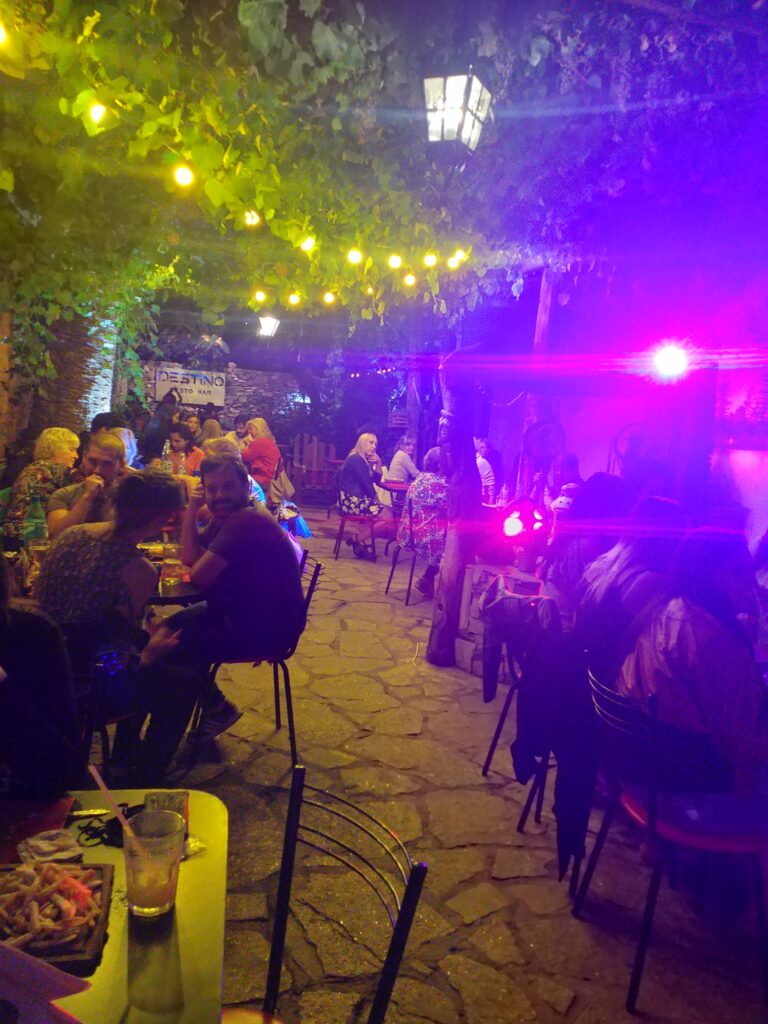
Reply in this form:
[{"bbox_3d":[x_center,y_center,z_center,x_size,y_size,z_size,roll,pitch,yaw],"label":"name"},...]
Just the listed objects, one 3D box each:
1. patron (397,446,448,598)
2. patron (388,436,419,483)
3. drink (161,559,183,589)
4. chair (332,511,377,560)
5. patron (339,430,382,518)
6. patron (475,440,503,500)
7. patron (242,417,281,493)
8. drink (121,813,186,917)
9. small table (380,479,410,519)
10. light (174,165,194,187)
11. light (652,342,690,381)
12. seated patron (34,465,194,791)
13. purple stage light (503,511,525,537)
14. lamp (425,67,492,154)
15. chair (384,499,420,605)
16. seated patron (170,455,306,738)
[{"bbox_3d":[0.506,0.107,6.530,0.750,1.280,0.480,1,7,-22],"label":"patron"},{"bbox_3d":[0.260,-0.272,9.300,0.650,1.270,0.460,4,6,-6],"label":"patron"},{"bbox_3d":[-0.846,0.241,3.068,0.086,0.110,0.086,4,6,0],"label":"drink"},{"bbox_3d":[-0.315,0.037,8.200,0.480,0.850,0.430,4,6,-3],"label":"chair"},{"bbox_3d":[-0.219,-0.165,8.200,0.640,1.340,0.460,4,6,-3],"label":"patron"},{"bbox_3d":[0.999,-0.117,7.800,0.620,1.300,0.480,7,7,25],"label":"patron"},{"bbox_3d":[-1.392,-0.397,8.600,0.650,1.300,0.480,7,7,22],"label":"patron"},{"bbox_3d":[-0.326,0.498,1.089,0.081,0.120,0.081,4,6,0],"label":"drink"},{"bbox_3d":[0.308,0.095,8.600,0.720,0.750,0.720,4,6,0],"label":"small table"},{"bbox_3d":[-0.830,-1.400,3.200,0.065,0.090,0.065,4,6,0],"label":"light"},{"bbox_3d":[2.019,-1.057,5.400,0.240,0.240,0.220,8,7,26],"label":"light"},{"bbox_3d":[-0.942,0.459,2.737,0.470,1.240,0.720,9,8,35],"label":"seated patron"},{"bbox_3d":[0.876,0.078,5.200,0.160,0.180,0.160,6,7,20],"label":"purple stage light"},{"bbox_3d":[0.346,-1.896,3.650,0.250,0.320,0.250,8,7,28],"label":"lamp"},{"bbox_3d":[0.371,0.317,6.505,0.500,0.850,0.430,1,7,-22],"label":"chair"},{"bbox_3d":[-0.653,0.376,3.270,0.660,1.250,0.500,3,6,-15],"label":"seated patron"}]

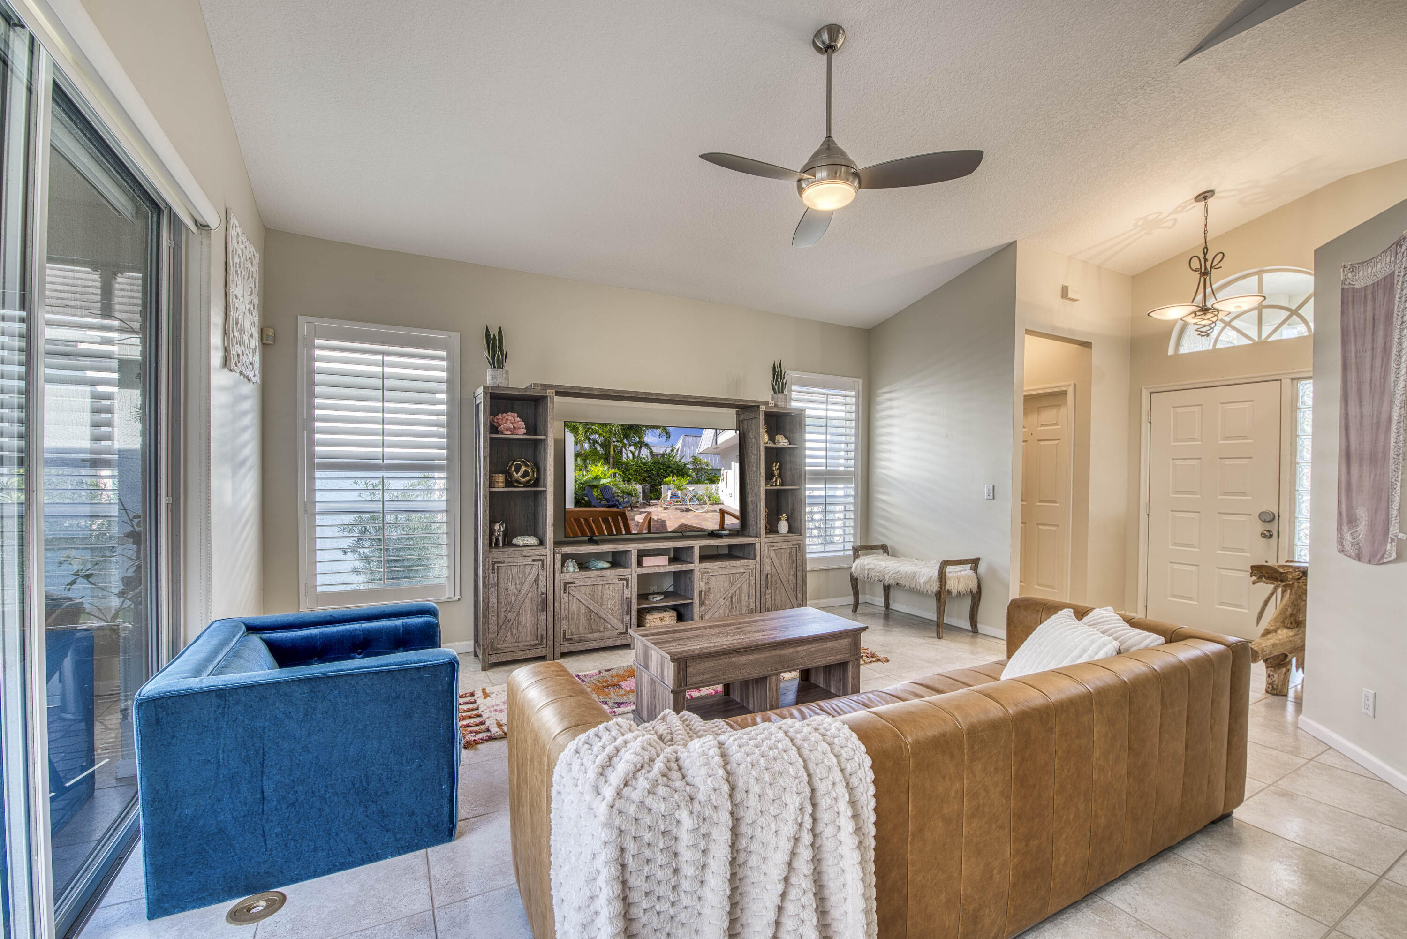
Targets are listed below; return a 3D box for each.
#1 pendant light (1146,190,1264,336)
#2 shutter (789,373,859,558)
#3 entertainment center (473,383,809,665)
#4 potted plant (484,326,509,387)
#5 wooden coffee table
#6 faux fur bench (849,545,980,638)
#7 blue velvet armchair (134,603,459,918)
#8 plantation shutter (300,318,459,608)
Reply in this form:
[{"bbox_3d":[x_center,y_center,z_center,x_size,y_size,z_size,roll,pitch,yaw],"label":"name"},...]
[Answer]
[{"bbox_3d":[3.558,-1.438,4.170,0.620,1.030,0.640,1,0,-29],"label":"pendant light"},{"bbox_3d":[1.161,0.002,5.633,0.890,1.800,0.070,1,0,-29],"label":"shutter"},{"bbox_3d":[-0.358,0.352,4.583,2.650,1.920,0.380,1,0,-29],"label":"entertainment center"},{"bbox_3d":[-1.399,-0.743,3.963,0.140,0.440,0.140,1,0,-29],"label":"potted plant"},{"bbox_3d":[0.249,1.082,3.102,1.190,0.480,0.520,1,0,-29],"label":"wooden coffee table"},{"bbox_3d":[1.814,1.030,5.128,0.460,0.615,1.060,1,0,-29],"label":"faux fur bench"},{"bbox_3d":[-1.468,0.975,2.281,0.860,0.660,0.940,1,0,-29],"label":"blue velvet armchair"},{"bbox_3d":[-2.086,-0.035,3.834,0.920,1.810,0.070,1,0,-29],"label":"plantation shutter"}]

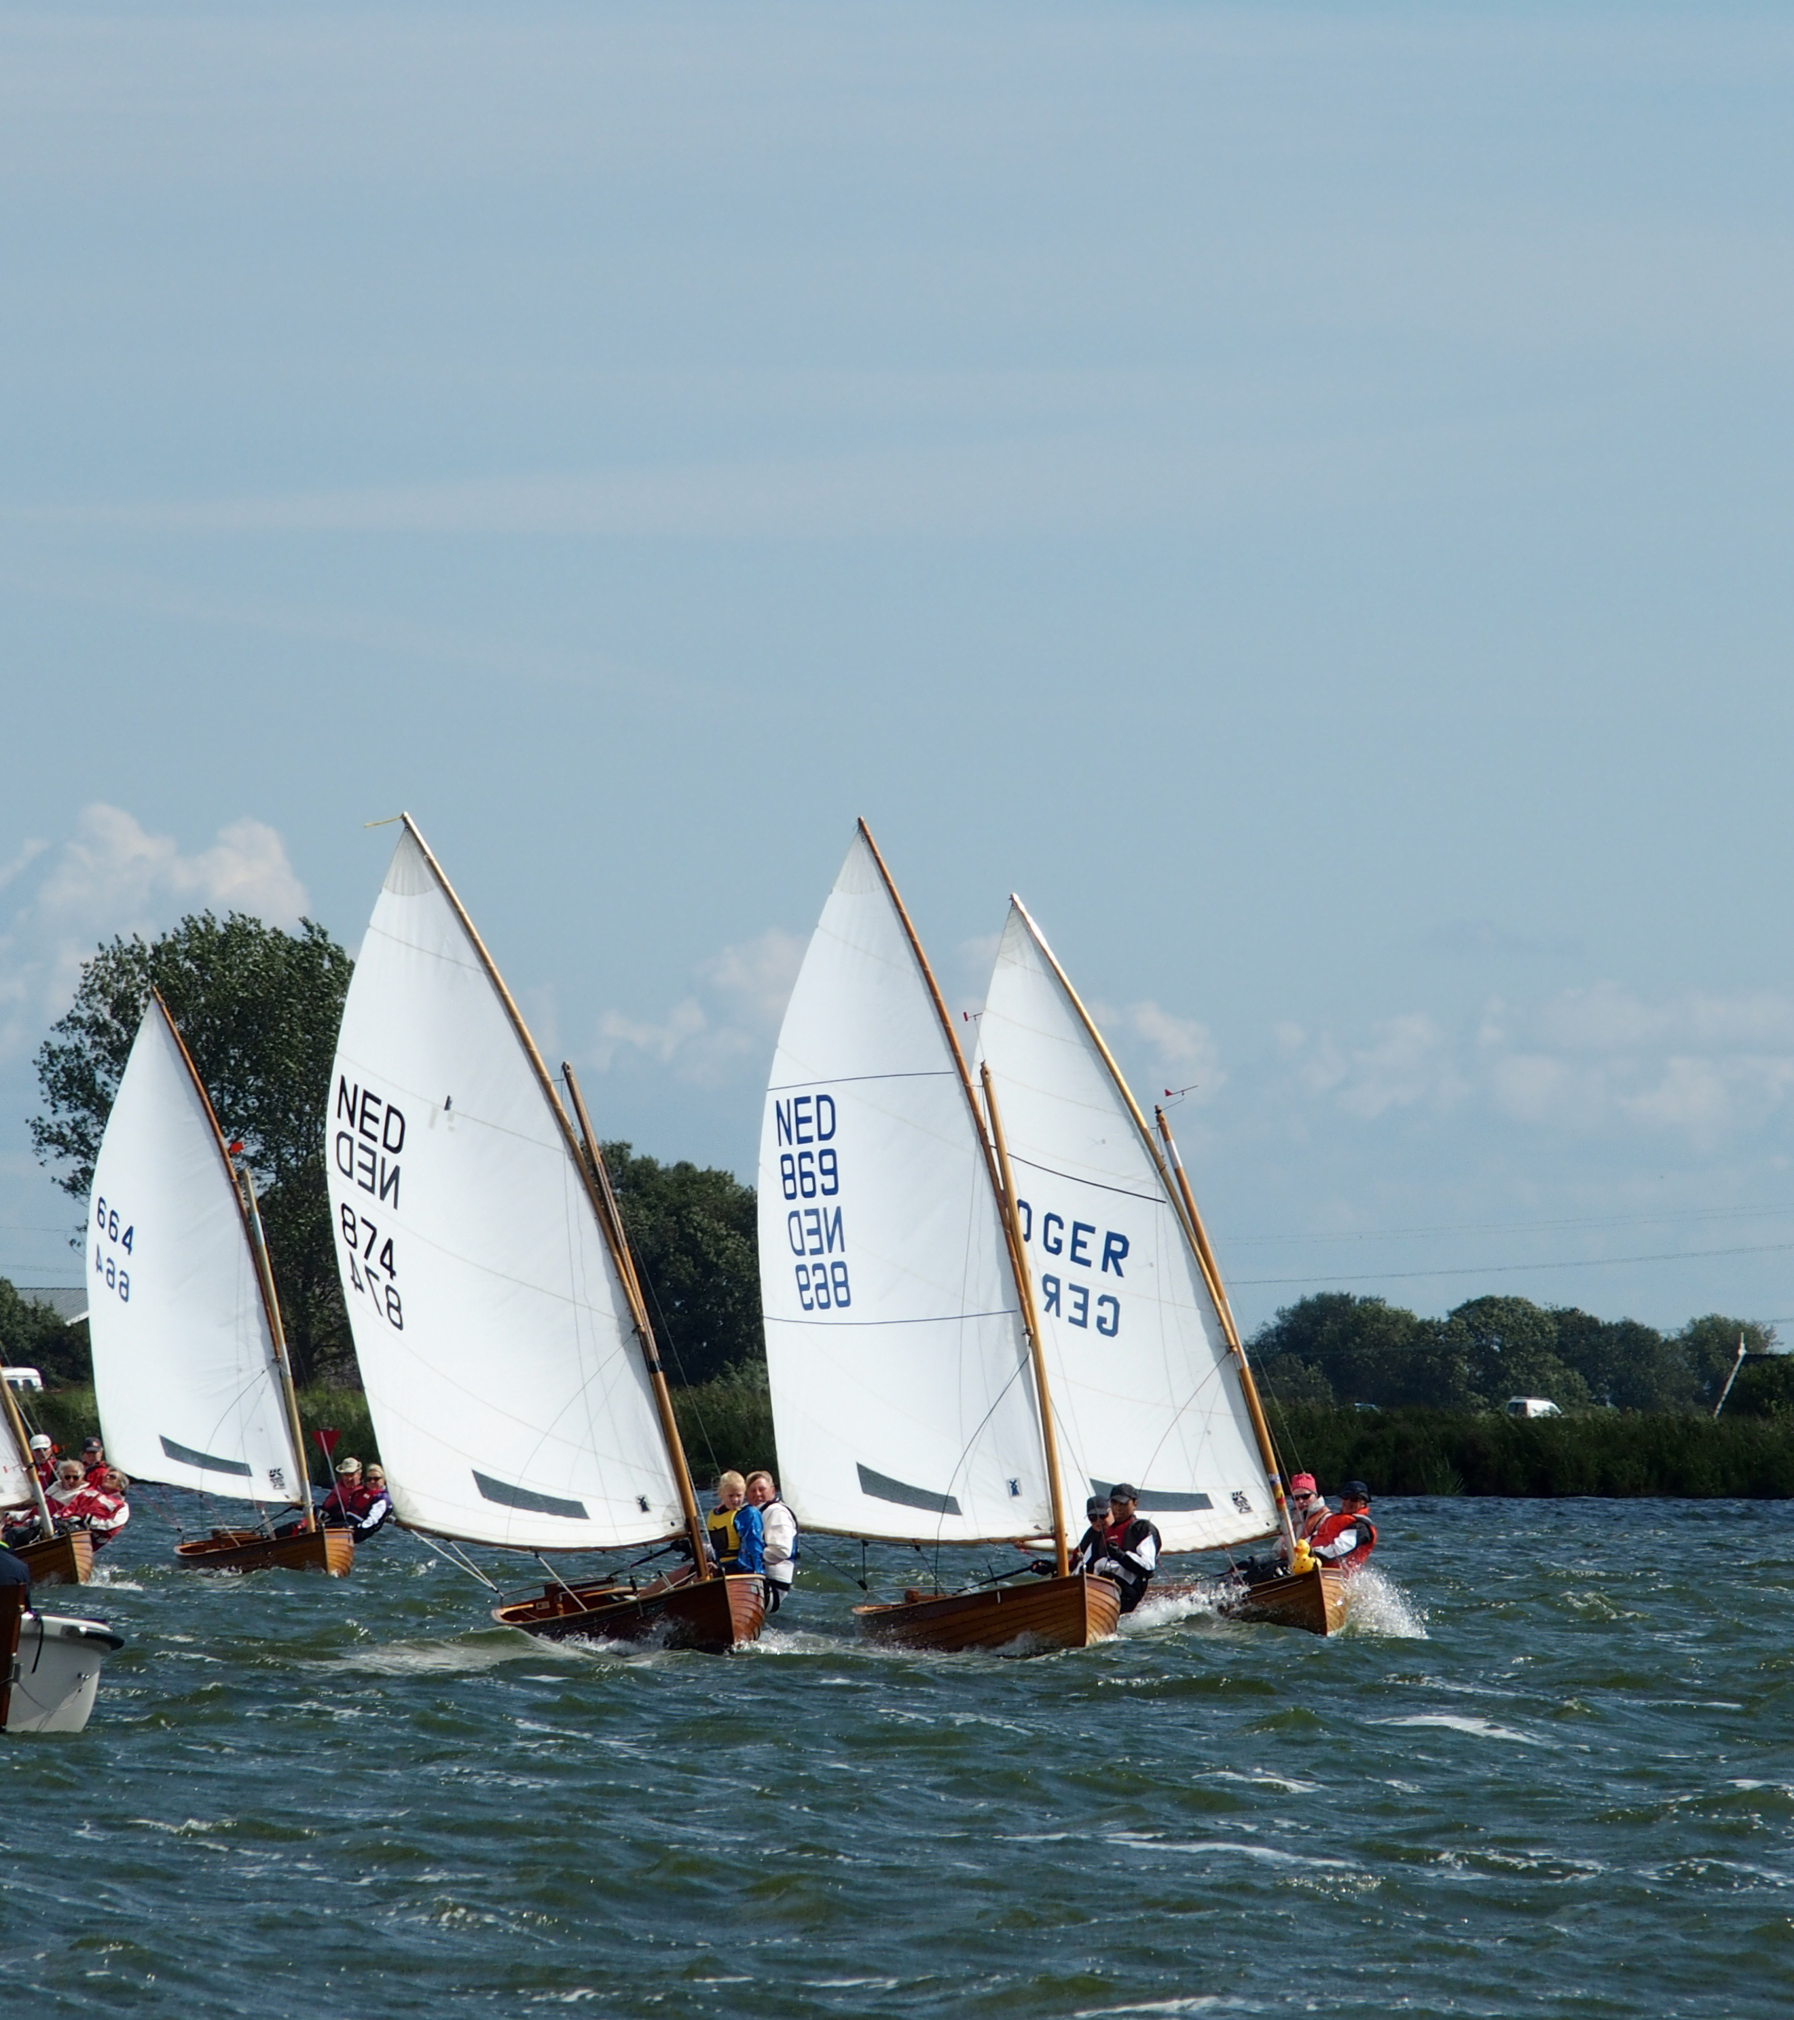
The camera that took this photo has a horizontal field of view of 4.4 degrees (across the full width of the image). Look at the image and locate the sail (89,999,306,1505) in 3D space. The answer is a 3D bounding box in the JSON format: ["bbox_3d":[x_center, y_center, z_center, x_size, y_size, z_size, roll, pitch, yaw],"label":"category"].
[{"bbox_3d":[-6.405,2.209,214.000,2.500,4.750,0.600,-8,1,45],"label":"sail"}]

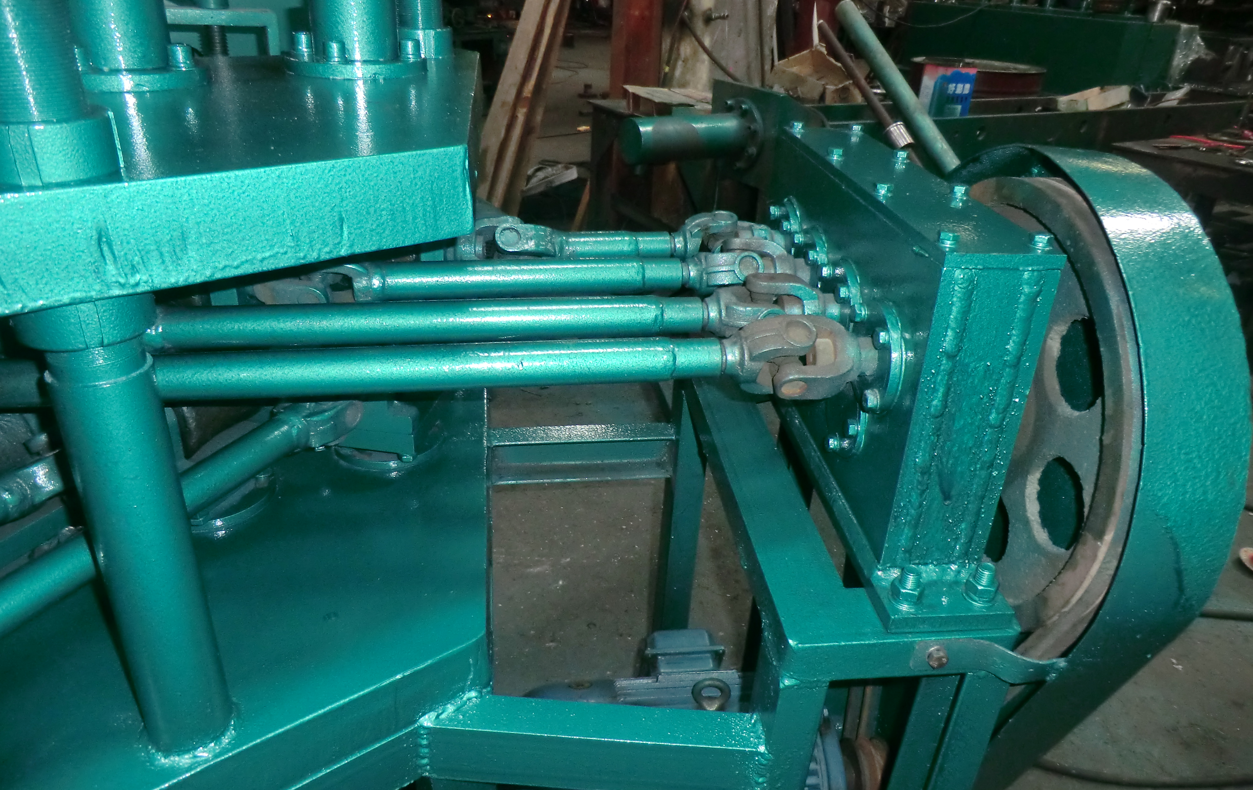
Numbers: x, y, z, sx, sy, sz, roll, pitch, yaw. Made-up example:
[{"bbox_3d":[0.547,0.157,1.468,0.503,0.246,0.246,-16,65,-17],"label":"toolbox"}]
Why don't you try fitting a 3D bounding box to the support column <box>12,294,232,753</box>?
[{"bbox_3d":[-0.333,0.090,0.598,0.072,0.362,0.072,-17,33,-33],"label":"support column"}]

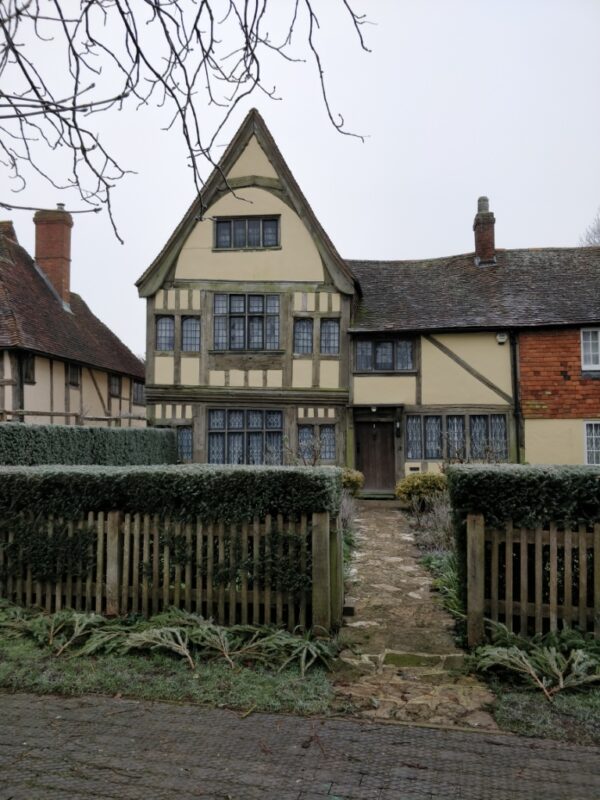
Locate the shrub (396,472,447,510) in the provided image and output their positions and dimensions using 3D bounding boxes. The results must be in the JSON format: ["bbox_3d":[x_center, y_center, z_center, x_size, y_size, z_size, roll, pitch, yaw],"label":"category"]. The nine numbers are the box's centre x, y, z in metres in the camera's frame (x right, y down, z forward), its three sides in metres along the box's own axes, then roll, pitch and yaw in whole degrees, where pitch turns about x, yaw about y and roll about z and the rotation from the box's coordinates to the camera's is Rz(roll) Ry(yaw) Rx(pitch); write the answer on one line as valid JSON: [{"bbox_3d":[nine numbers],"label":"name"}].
[{"bbox_3d":[2.701,2.029,12.300,1.100,0.830,1.000,0,-4,5],"label":"shrub"}]

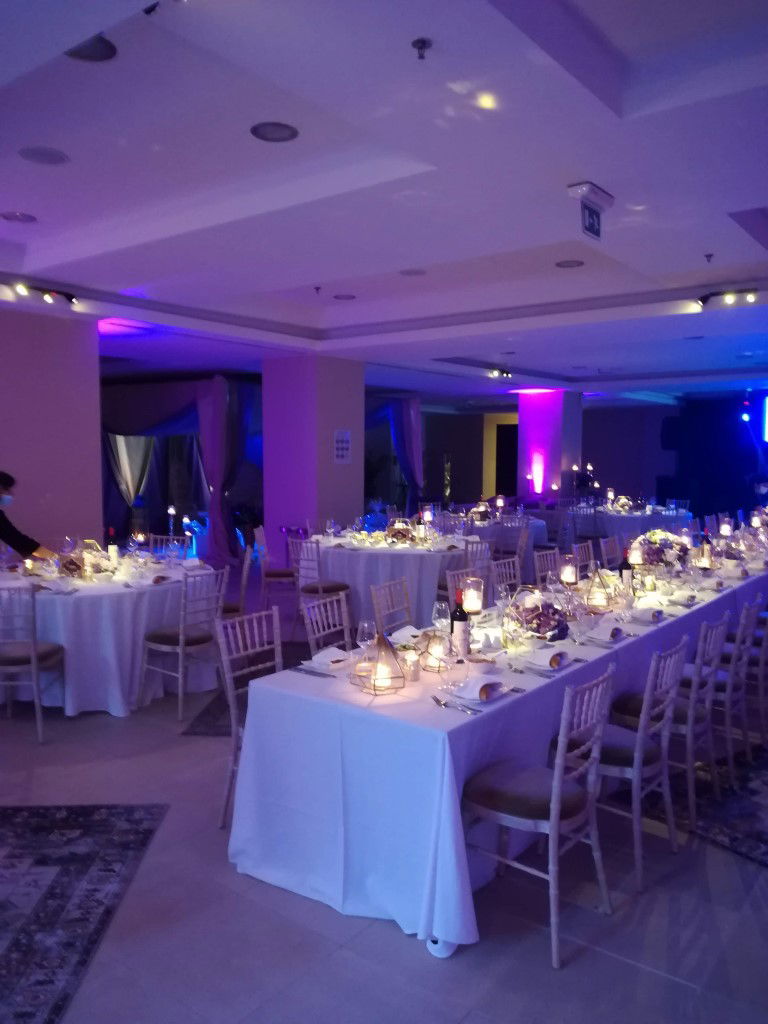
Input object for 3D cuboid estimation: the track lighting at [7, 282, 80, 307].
[{"bbox_3d":[-2.954,-1.904,6.726,0.120,0.130,0.680,4,6,38],"label":"track lighting"}]

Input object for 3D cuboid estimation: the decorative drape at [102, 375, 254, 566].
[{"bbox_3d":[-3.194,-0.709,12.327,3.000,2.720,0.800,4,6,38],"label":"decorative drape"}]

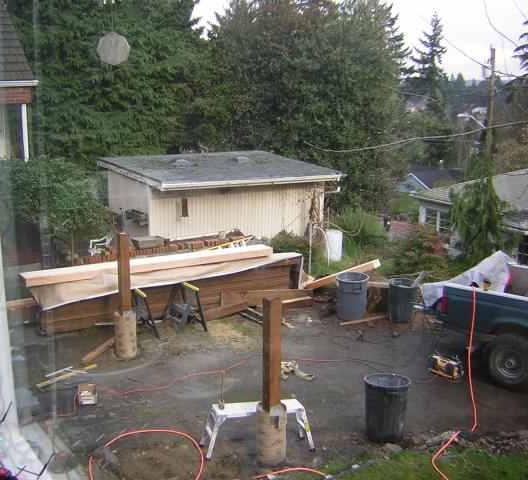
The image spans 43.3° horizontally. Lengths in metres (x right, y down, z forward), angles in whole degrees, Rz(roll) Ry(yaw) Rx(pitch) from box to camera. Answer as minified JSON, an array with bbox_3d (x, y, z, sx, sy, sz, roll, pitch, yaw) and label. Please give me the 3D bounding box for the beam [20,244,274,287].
[{"bbox_3d":[-1.994,0.449,12.502,4.880,0.140,0.520,-6,12,-31],"label":"beam"}]

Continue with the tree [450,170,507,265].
[{"bbox_3d":[5.515,-0.303,16.800,1.600,2.802,1.600,4,11,18],"label":"tree"}]

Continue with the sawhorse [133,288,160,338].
[{"bbox_3d":[-2.035,1.173,10.788,0.470,0.710,0.720,-6,12,-28],"label":"sawhorse"}]

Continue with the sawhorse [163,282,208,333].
[{"bbox_3d":[-1.290,1.104,11.172,0.470,0.710,0.720,-6,12,-30],"label":"sawhorse"}]

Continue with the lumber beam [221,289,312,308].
[{"bbox_3d":[0.070,1.078,12.590,1.700,0.260,0.100,-1,10,-6],"label":"lumber beam"}]

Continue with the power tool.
[{"bbox_3d":[2.532,1.683,9.182,0.250,0.280,0.420,-8,14,-37],"label":"power tool"}]

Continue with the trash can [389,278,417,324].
[{"bbox_3d":[2.509,1.097,11.887,0.520,0.670,0.520,0,10,0],"label":"trash can"}]

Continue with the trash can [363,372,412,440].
[{"bbox_3d":[1.443,1.946,7.718,0.540,0.675,0.540,0,10,0],"label":"trash can"}]

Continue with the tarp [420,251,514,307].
[{"bbox_3d":[3.081,0.557,9.829,1.850,0.600,0.620,-10,15,-43],"label":"tarp"}]

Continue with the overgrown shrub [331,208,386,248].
[{"bbox_3d":[2.840,-0.300,20.000,1.700,1.269,1.600,2,11,8],"label":"overgrown shrub"}]

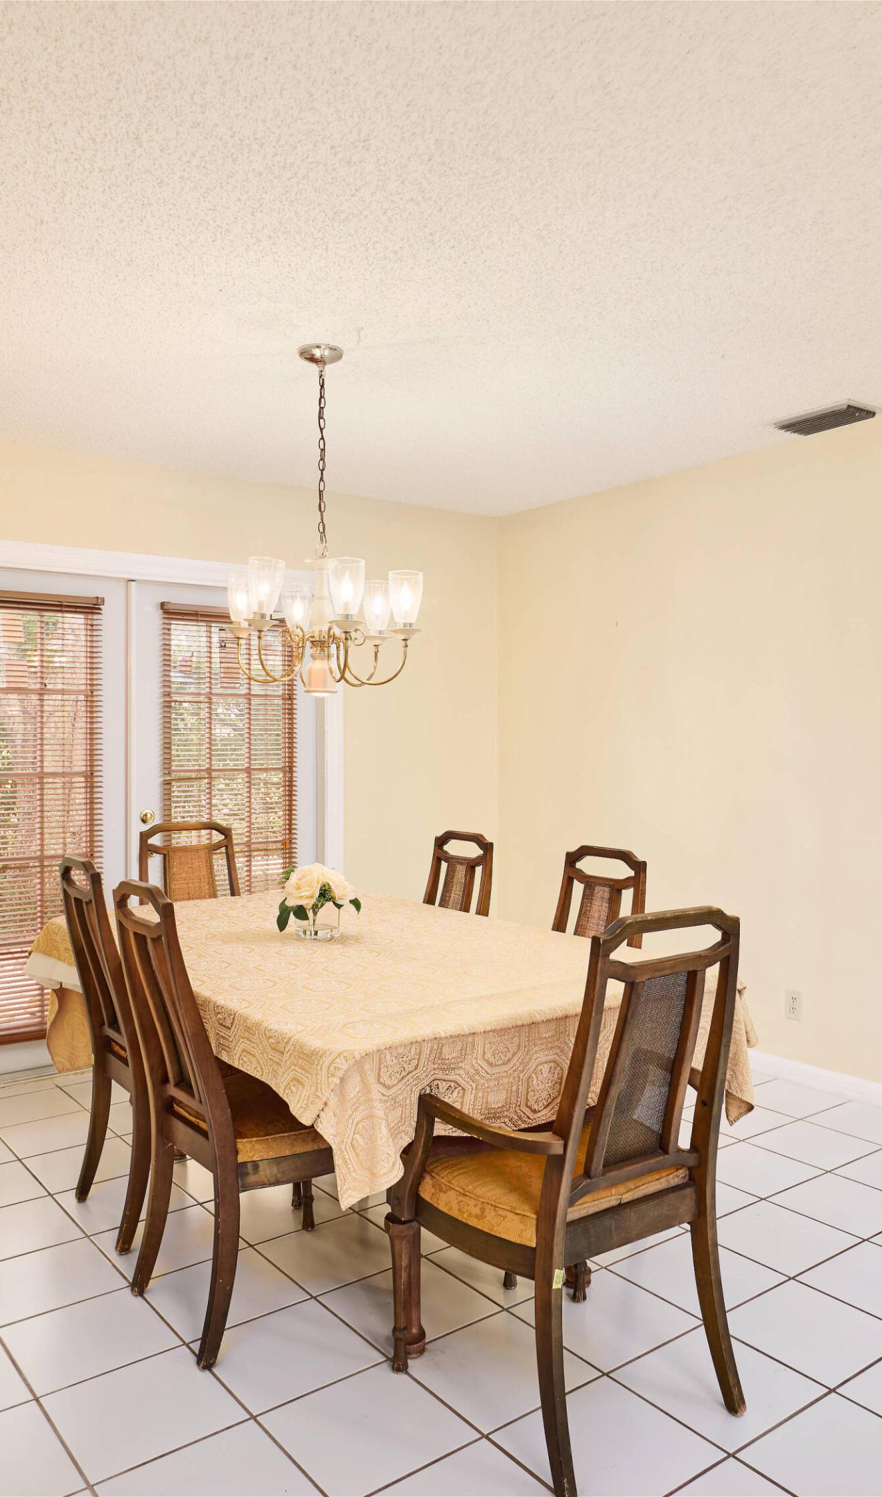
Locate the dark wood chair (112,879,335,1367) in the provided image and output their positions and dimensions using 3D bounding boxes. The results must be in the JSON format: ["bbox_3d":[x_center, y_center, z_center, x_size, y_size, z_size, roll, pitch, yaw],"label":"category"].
[{"bbox_3d":[-0.419,0.787,2.435,0.600,0.990,0.485,0,0,-37],"label":"dark wood chair"}]

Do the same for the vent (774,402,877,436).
[{"bbox_3d":[1.358,-1.155,3.657,0.210,0.030,0.330,0,0,-37],"label":"vent"}]

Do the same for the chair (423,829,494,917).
[{"bbox_3d":[-0.146,0.783,3.483,0.610,0.985,0.490,0,0,-37],"label":"chair"}]

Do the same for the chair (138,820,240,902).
[{"bbox_3d":[-0.837,0.783,3.837,0.550,0.985,0.630,0,0,-33],"label":"chair"}]

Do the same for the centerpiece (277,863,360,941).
[{"bbox_3d":[-0.348,0.428,2.950,0.225,0.202,0.215,0,0,-7],"label":"centerpiece"}]

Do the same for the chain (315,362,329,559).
[{"bbox_3d":[-0.351,-0.838,3.040,0.034,0.580,0.034,0,0,-37],"label":"chain"}]

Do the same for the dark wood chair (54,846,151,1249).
[{"bbox_3d":[-0.733,0.782,2.891,0.610,0.985,0.490,0,0,-37],"label":"dark wood chair"}]

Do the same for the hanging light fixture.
[{"bbox_3d":[-0.350,-0.658,3.040,0.600,1.004,0.600,0,0,0],"label":"hanging light fixture"}]

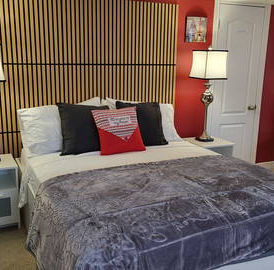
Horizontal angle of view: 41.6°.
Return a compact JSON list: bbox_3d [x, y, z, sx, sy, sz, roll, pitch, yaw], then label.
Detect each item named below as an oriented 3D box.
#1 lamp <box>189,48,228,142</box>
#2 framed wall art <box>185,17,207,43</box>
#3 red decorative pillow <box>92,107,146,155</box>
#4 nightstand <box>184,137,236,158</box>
[{"bbox_3d":[0.738,-0.417,3.764,0.281,0.983,0.281,-5,14,-25],"label":"lamp"},{"bbox_3d":[0.624,-1.102,3.794,0.254,0.254,0.032,-5,14,-25],"label":"framed wall art"},{"bbox_3d":[-0.153,-0.039,3.237,0.436,0.421,0.140,-5,-17,-25],"label":"red decorative pillow"},{"bbox_3d":[0.756,0.327,3.908,0.391,0.532,0.411,-5,14,-25],"label":"nightstand"}]

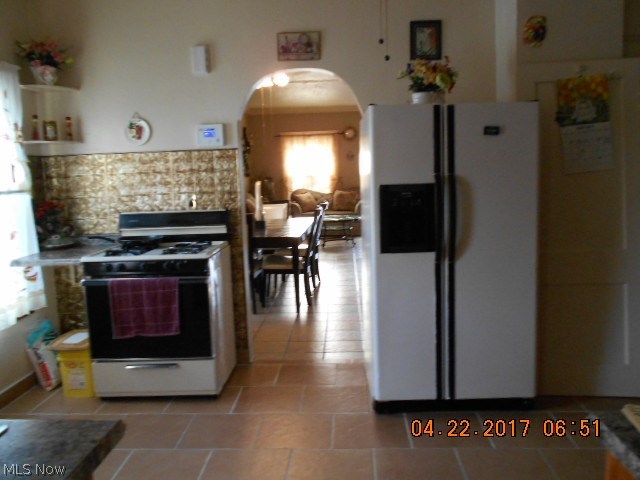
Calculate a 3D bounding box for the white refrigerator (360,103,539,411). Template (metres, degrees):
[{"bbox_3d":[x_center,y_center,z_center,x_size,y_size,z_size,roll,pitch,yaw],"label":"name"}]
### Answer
[{"bbox_3d":[0.755,0.085,3.269,0.914,1.744,0.767,-1,7,0],"label":"white refrigerator"}]

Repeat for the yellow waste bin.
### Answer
[{"bbox_3d":[-1.560,0.819,3.437,0.283,0.364,0.333,-1,7,2],"label":"yellow waste bin"}]

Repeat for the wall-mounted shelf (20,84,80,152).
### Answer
[{"bbox_3d":[-1.843,-0.851,3.571,0.293,0.414,0.242,-1,7,2],"label":"wall-mounted shelf"}]

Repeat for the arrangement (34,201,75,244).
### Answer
[{"bbox_3d":[-1.845,-0.125,3.597,0.260,0.290,0.230,-1,7,3],"label":"arrangement"}]

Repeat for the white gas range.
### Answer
[{"bbox_3d":[-1.015,0.410,3.408,0.760,1.156,0.670,-1,7,2],"label":"white gas range"}]

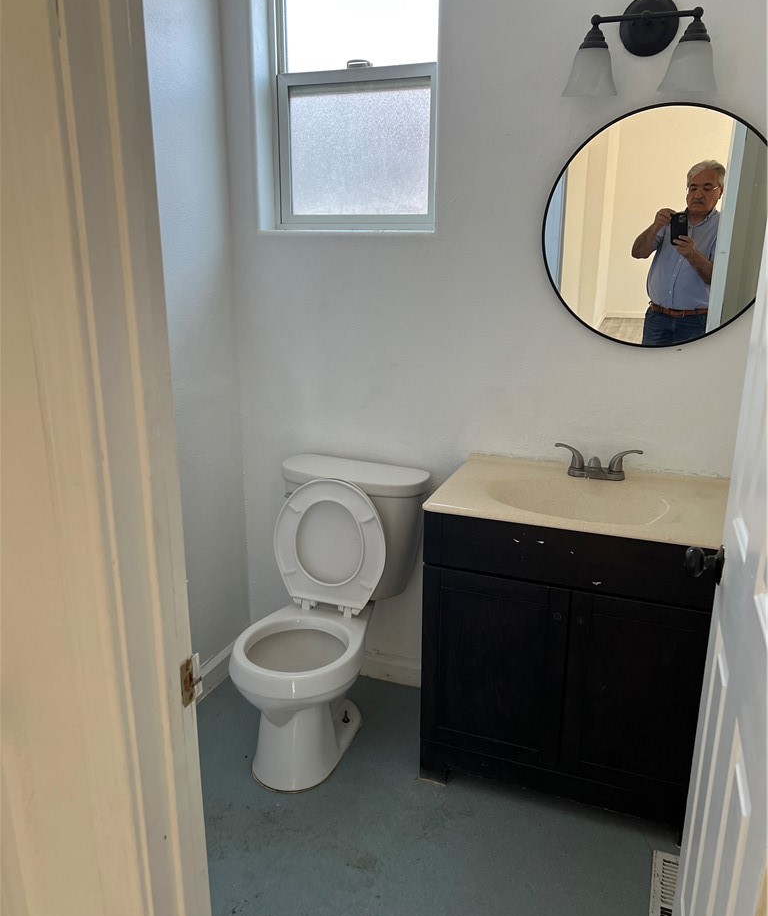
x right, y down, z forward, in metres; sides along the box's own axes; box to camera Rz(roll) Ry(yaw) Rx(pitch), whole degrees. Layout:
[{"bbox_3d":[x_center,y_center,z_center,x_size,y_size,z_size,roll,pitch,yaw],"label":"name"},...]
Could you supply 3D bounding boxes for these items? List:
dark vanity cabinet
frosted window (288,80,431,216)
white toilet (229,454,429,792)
[{"bbox_3d":[0.539,0.507,2.156,0.763,0.827,0.450,6,18,20],"label":"dark vanity cabinet"},{"bbox_3d":[-0.078,-0.929,2.319,0.456,0.377,0.040,6,18,20],"label":"frosted window"},{"bbox_3d":[-0.178,0.484,2.280,0.467,0.795,0.695,6,18,20],"label":"white toilet"}]

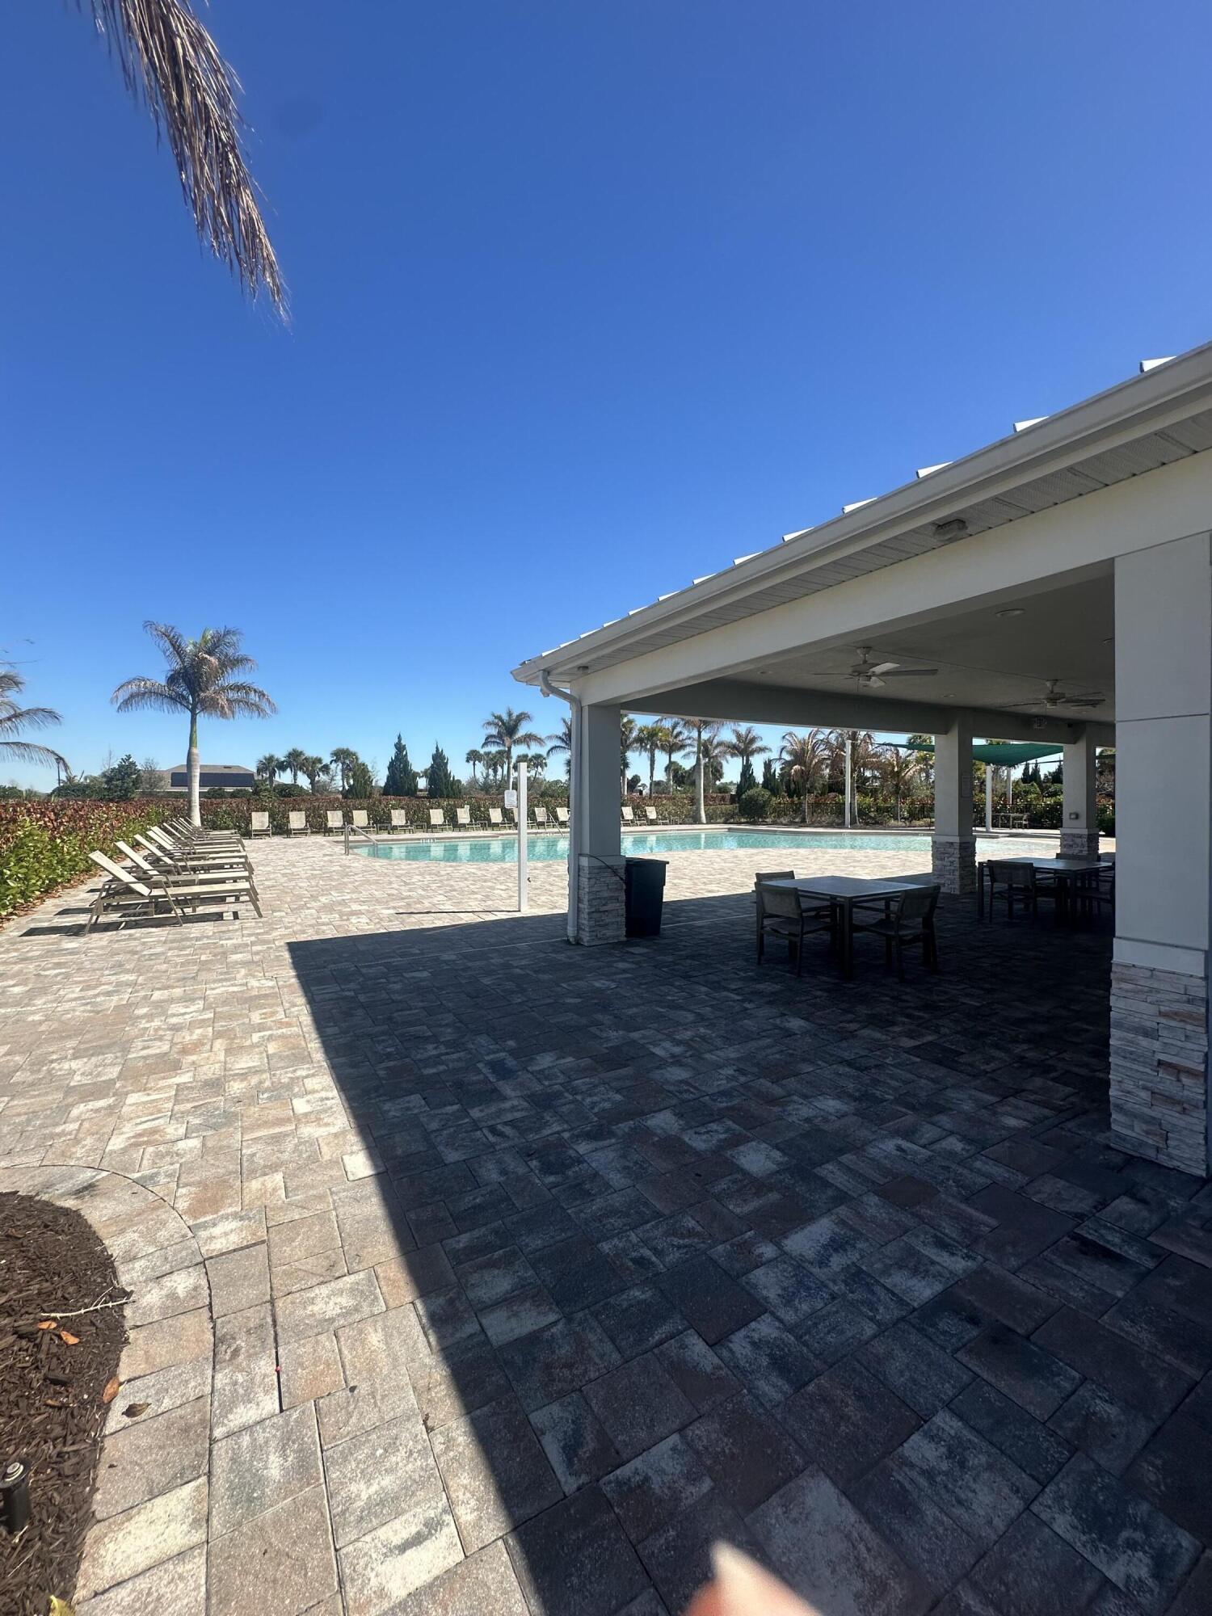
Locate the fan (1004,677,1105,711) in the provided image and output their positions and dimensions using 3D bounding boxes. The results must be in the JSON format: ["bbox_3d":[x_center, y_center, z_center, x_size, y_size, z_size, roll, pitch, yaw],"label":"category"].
[{"bbox_3d":[5.960,-1.520,8.740,1.420,0.380,1.420,-1,1,-30],"label":"fan"}]

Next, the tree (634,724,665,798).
[{"bbox_3d":[3.833,-2.920,54.028,3.000,8.033,3.000,0,0,0],"label":"tree"}]

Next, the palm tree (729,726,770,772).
[{"bbox_3d":[15.323,-3.972,71.034,5.000,9.748,5.000,0,0,0],"label":"palm tree"}]

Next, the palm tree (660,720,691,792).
[{"bbox_3d":[6.407,-3.704,62.000,3.700,9.120,3.700,0,1,0],"label":"palm tree"}]

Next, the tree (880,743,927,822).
[{"bbox_3d":[19.287,-1.627,43.019,3.400,5.301,3.400,0,0,0],"label":"tree"}]

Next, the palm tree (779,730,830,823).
[{"bbox_3d":[12.400,-1.987,40.500,3.450,5.960,3.450,0,1,0],"label":"palm tree"}]

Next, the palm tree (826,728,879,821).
[{"bbox_3d":[14.878,-2.064,39.000,3.500,6.190,3.500,0,1,0],"label":"palm tree"}]

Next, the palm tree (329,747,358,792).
[{"bbox_3d":[-28.057,-2.742,70.000,3.200,7.360,3.200,0,1,0],"label":"palm tree"}]

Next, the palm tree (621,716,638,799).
[{"bbox_3d":[1.652,-3.689,57.000,2.900,9.250,2.900,0,1,0],"label":"palm tree"}]

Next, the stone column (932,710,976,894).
[{"bbox_3d":[5.900,-0.091,11.094,0.490,3.100,0.490,-1,0,-30],"label":"stone column"}]

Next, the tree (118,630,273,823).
[{"bbox_3d":[-18.830,-3.456,30.035,6.600,9.836,6.600,0,0,0],"label":"tree"}]

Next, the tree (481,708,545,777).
[{"bbox_3d":[-8.116,-3.745,57.034,5.500,9.796,5.500,0,0,0],"label":"tree"}]

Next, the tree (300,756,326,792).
[{"bbox_3d":[-31.234,-2.294,70.000,3.100,6.500,3.100,0,1,0],"label":"tree"}]

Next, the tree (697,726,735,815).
[{"bbox_3d":[6.822,-2.655,46.026,5.200,7.575,5.200,0,0,0],"label":"tree"}]

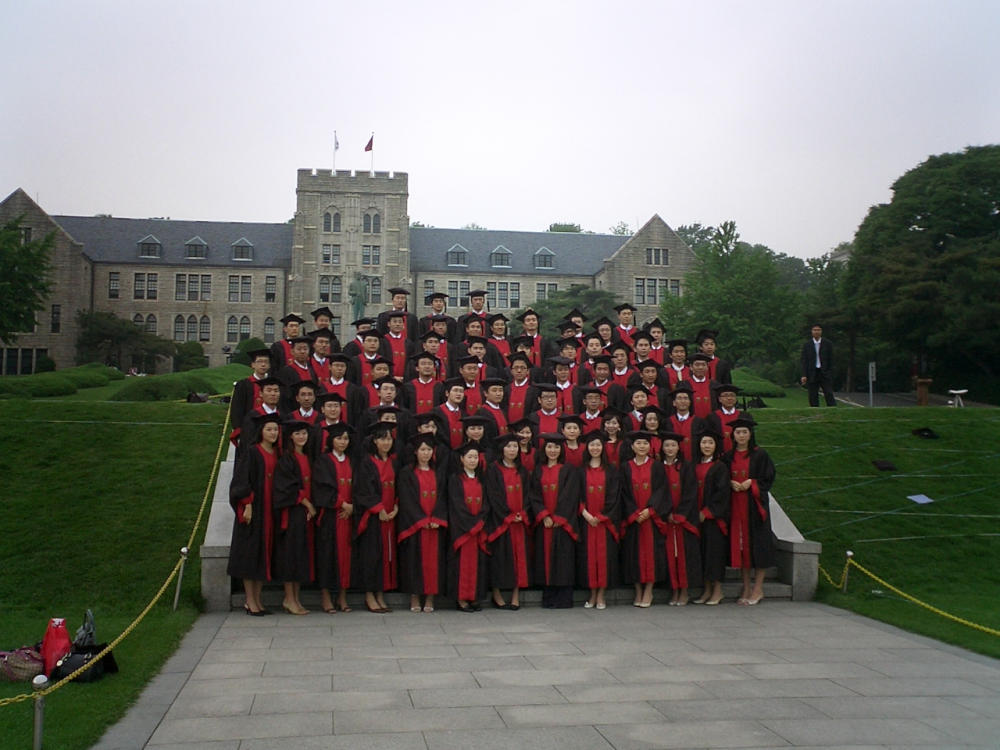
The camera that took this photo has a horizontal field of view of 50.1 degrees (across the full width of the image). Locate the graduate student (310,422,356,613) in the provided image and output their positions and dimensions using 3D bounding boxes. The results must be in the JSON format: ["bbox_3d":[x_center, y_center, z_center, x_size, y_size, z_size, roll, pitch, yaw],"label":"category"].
[{"bbox_3d":[-1.569,1.322,10.009,0.490,1.753,0.400,3,-5,-34],"label":"graduate student"}]

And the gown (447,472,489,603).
[{"bbox_3d":[-0.300,1.540,10.148,0.470,1.224,0.360,1,-4,-15],"label":"gown"}]

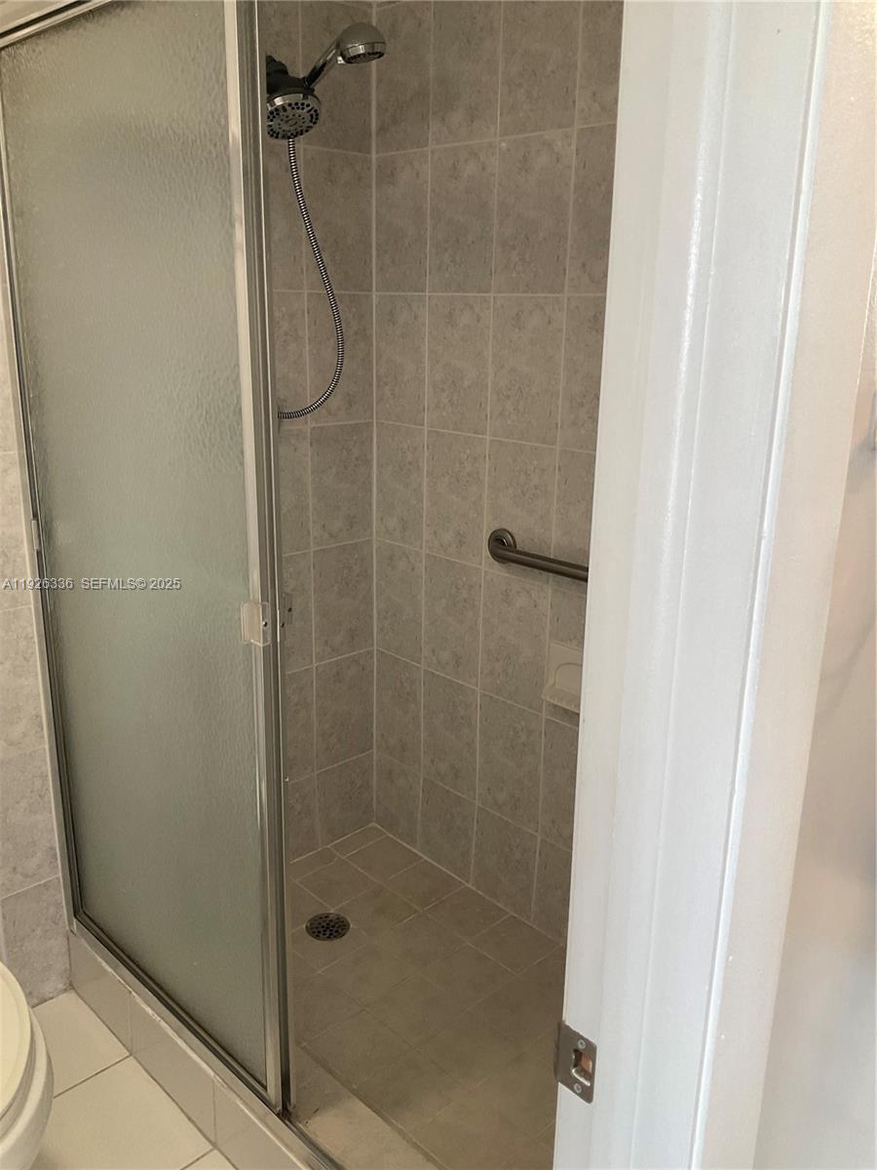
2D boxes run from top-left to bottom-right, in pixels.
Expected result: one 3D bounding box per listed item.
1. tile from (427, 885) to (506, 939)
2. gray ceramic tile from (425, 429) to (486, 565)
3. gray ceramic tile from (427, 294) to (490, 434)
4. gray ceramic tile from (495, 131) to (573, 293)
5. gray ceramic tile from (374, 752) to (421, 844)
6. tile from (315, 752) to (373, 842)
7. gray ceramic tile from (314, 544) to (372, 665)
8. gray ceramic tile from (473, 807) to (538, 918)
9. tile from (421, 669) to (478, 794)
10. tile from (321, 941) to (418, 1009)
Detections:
[{"bbox_3d":[0.072,0.814,2.420,0.153,0.009,0.154,-16,24,-41],"label":"tile"},{"bbox_3d":[0.042,-0.209,2.338,0.010,0.307,0.203,-14,22,-42],"label":"gray ceramic tile"},{"bbox_3d":[0.046,-0.495,2.203,0.010,0.300,0.200,-14,23,-41],"label":"gray ceramic tile"},{"bbox_3d":[0.192,-0.744,1.983,0.009,0.301,0.200,-14,22,-42],"label":"gray ceramic tile"},{"bbox_3d":[-0.111,0.588,2.680,0.010,0.221,0.186,-14,23,-42],"label":"gray ceramic tile"},{"bbox_3d":[-0.252,0.587,2.680,0.195,0.227,0.010,-14,23,-42],"label":"tile"},{"bbox_3d":[-0.242,0.041,2.512,0.198,0.300,0.010,-14,23,-41],"label":"gray ceramic tile"},{"bbox_3d":[0.165,0.677,2.401,0.010,0.228,0.200,-14,23,-41],"label":"gray ceramic tile"},{"bbox_3d":[0.032,0.385,2.513,0.010,0.307,0.203,-14,22,-42],"label":"tile"},{"bbox_3d":[-0.159,0.868,2.177,0.154,0.010,0.154,-14,23,-41],"label":"tile"}]

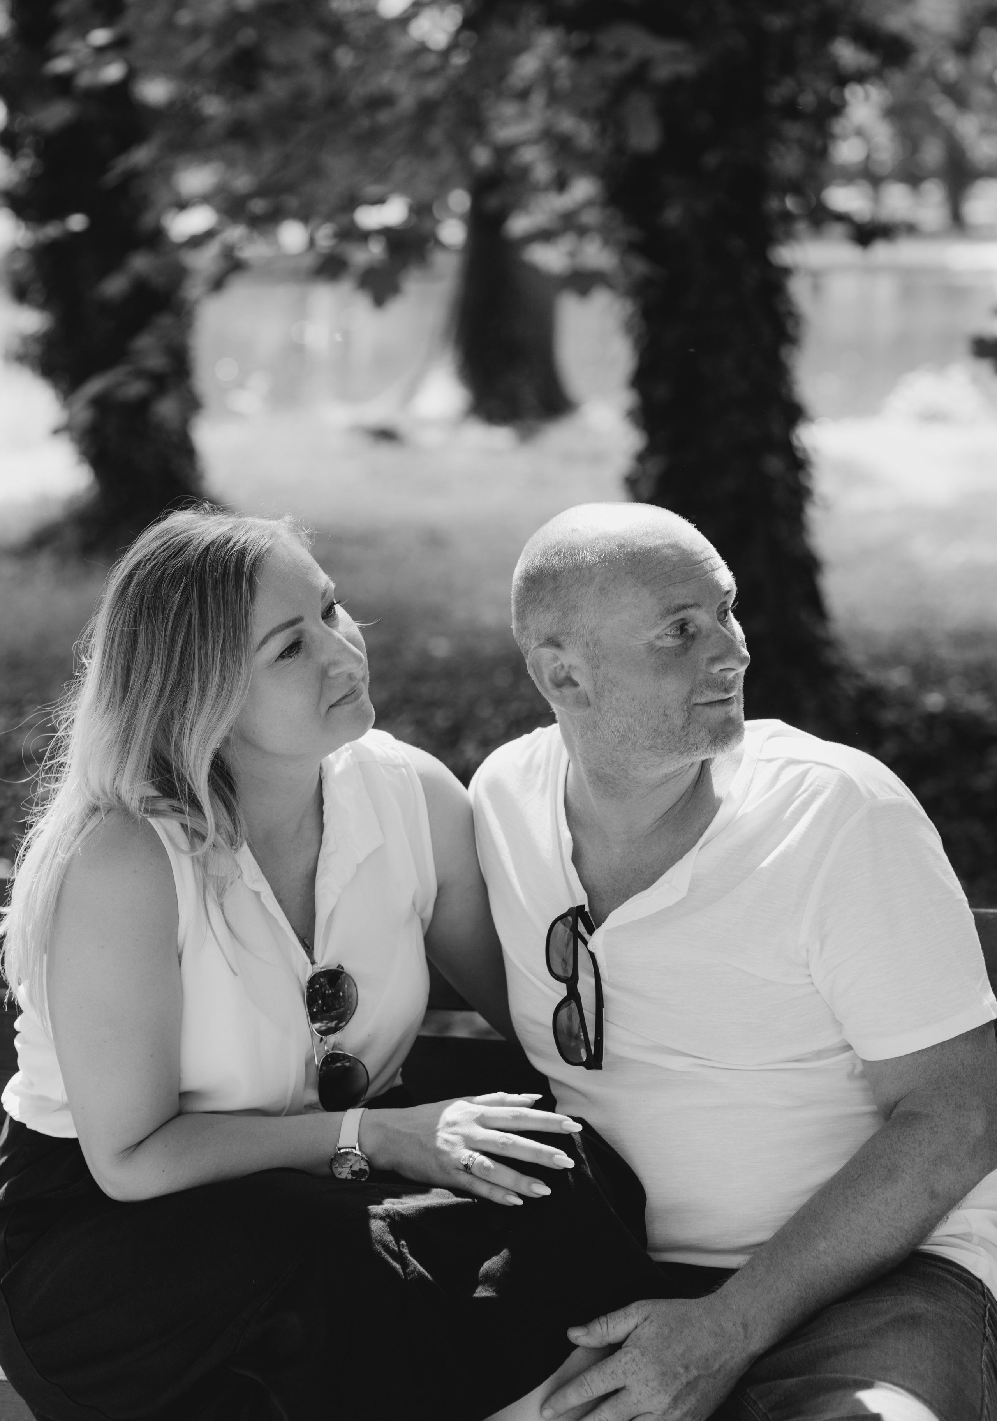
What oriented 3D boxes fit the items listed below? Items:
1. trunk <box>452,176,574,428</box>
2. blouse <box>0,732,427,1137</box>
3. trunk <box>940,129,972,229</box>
[{"bbox_3d":[0.089,-2.528,21.500,0.680,1.580,0.660,0,8,0],"label":"trunk"},{"bbox_3d":[-0.244,0.195,3.120,0.380,0.380,0.270,-7,23,-39],"label":"blouse"},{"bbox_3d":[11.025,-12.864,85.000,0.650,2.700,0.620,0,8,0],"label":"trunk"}]

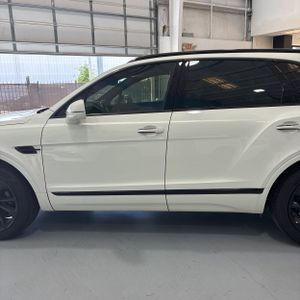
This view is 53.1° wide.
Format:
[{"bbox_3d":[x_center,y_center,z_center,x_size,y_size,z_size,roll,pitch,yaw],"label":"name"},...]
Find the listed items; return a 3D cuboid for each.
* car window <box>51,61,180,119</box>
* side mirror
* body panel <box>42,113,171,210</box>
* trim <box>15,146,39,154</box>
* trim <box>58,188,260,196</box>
[{"bbox_3d":[-0.309,-0.540,2.675,1.135,0.455,0.220,-1,11,7],"label":"car window"},{"bbox_3d":[-0.605,-0.326,2.545,0.125,0.205,0.205,-1,11,7],"label":"side mirror"},{"bbox_3d":[-0.377,0.121,2.675,1.135,0.867,0.130,-1,11,7],"label":"body panel"},{"bbox_3d":[-1.107,0.001,2.705,0.220,0.062,0.035,-1,11,7],"label":"trim"},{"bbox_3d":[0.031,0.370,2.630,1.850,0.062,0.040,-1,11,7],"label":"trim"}]

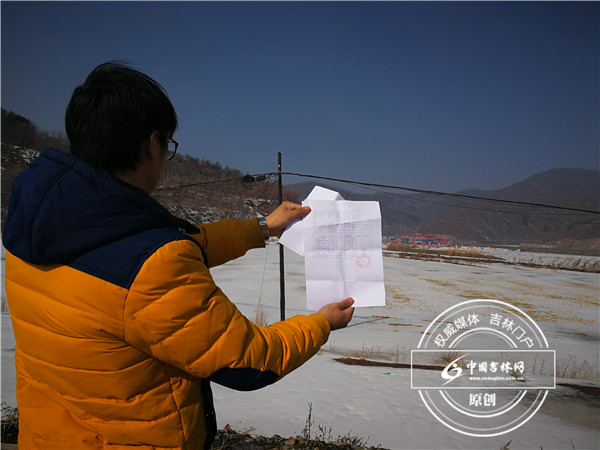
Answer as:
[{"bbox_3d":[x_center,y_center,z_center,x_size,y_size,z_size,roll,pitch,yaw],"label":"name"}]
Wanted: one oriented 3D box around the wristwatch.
[{"bbox_3d":[-0.100,0.010,1.280,0.035,0.060,0.061,-14,-14,-14],"label":"wristwatch"}]

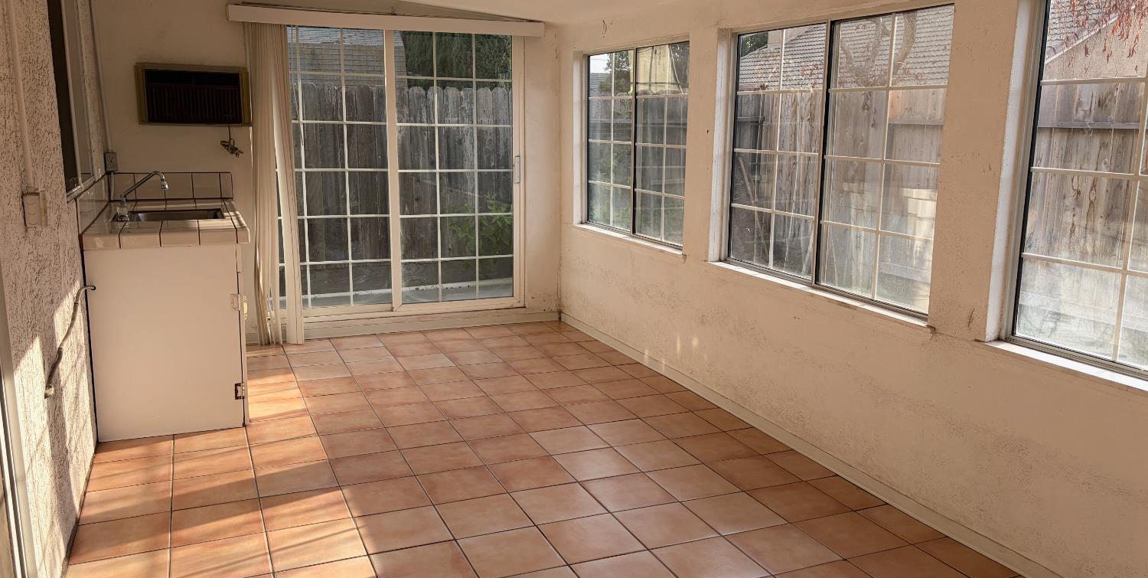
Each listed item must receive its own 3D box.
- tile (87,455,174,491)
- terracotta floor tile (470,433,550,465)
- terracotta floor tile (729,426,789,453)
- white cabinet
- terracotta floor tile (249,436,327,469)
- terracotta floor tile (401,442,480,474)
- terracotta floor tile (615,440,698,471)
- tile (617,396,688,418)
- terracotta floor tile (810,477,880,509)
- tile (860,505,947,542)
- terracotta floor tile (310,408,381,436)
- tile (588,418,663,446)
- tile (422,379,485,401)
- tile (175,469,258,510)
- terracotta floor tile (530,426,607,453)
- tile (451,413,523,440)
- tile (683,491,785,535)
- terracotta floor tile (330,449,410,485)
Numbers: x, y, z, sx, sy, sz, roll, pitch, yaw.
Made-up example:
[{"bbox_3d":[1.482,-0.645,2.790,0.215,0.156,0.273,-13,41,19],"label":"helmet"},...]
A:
[{"bbox_3d":[-1.843,0.772,3.601,0.298,0.010,0.298,-4,12,-23],"label":"tile"},{"bbox_3d":[-0.302,0.729,3.904,0.298,0.010,0.298,-3,12,-23],"label":"terracotta floor tile"},{"bbox_3d":[0.880,0.718,4.108,0.177,0.010,0.298,-4,12,-23],"label":"terracotta floor tile"},{"bbox_3d":[-2.170,0.104,4.687,0.636,0.881,1.615,-4,12,-23],"label":"white cabinet"},{"bbox_3d":[-1.273,0.733,3.851,0.298,0.010,0.298,-4,12,-23],"label":"terracotta floor tile"},{"bbox_3d":[-0.587,0.747,3.799,0.299,0.010,0.299,-3,12,-23],"label":"terracotta floor tile"},{"bbox_3d":[0.377,0.755,3.888,0.294,0.012,0.294,-3,12,-23],"label":"terracotta floor tile"},{"bbox_3d":[0.409,0.624,4.557,0.299,0.010,0.299,-3,12,-23],"label":"tile"},{"bbox_3d":[1.123,0.828,3.556,0.177,0.010,0.298,-4,12,-23],"label":"terracotta floor tile"},{"bbox_3d":[1.232,0.892,3.277,0.150,0.012,0.294,-3,12,-23],"label":"tile"},{"bbox_3d":[-1.111,0.653,4.211,0.298,0.012,0.298,-3,12,-23],"label":"terracotta floor tile"},{"bbox_3d":[0.255,0.700,4.162,0.294,0.012,0.294,-3,12,-23],"label":"tile"},{"bbox_3d":[-0.673,0.564,4.742,0.299,0.010,0.299,-3,12,-23],"label":"tile"},{"bbox_3d":[-1.428,0.803,3.449,0.300,0.011,0.300,-3,12,-23],"label":"tile"},{"bbox_3d":[-0.028,0.711,4.039,0.298,0.012,0.298,-3,12,-23],"label":"terracotta floor tile"},{"bbox_3d":[-0.428,0.681,4.208,0.300,0.011,0.300,-3,12,-23],"label":"tile"},{"bbox_3d":[0.620,0.866,3.340,0.294,0.012,0.294,-3,12,-23],"label":"tile"},{"bbox_3d":[-0.866,0.770,3.694,0.298,0.010,0.298,-4,12,-23],"label":"terracotta floor tile"}]

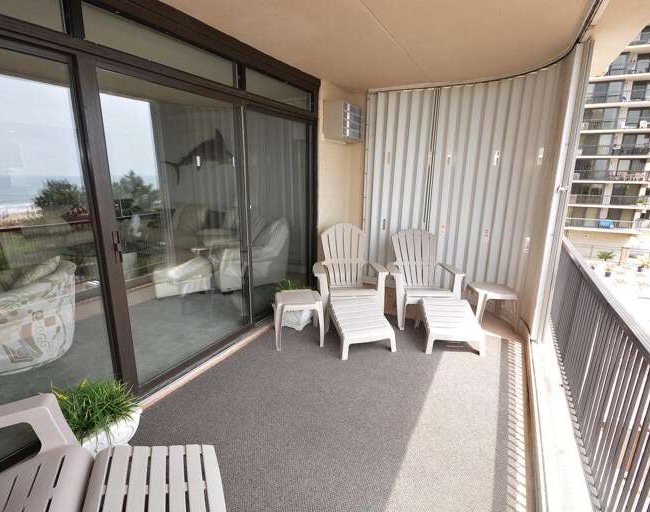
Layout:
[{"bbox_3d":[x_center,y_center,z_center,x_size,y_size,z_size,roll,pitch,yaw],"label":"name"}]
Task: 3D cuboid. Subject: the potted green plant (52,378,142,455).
[{"bbox_3d":[-1.275,0.927,1.773,0.340,0.390,0.380,8,16,28],"label":"potted green plant"}]

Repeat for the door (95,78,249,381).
[{"bbox_3d":[-0.990,-0.198,2.466,0.060,2.000,1.140,8,16,28],"label":"door"}]

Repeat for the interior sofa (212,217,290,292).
[{"bbox_3d":[-1.029,-0.088,4.507,0.900,0.900,0.820,-5,15,-21],"label":"interior sofa"}]

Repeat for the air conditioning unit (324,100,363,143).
[{"bbox_3d":[0.209,-1.624,3.913,0.270,0.410,0.570,8,16,28],"label":"air conditioning unit"}]

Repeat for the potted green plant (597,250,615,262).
[{"bbox_3d":[26.346,0.047,30.000,1.300,1.150,1.300,8,16,28],"label":"potted green plant"}]

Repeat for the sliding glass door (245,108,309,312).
[{"bbox_3d":[-0.464,-0.440,3.366,0.060,1.950,1.030,8,16,28],"label":"sliding glass door"}]

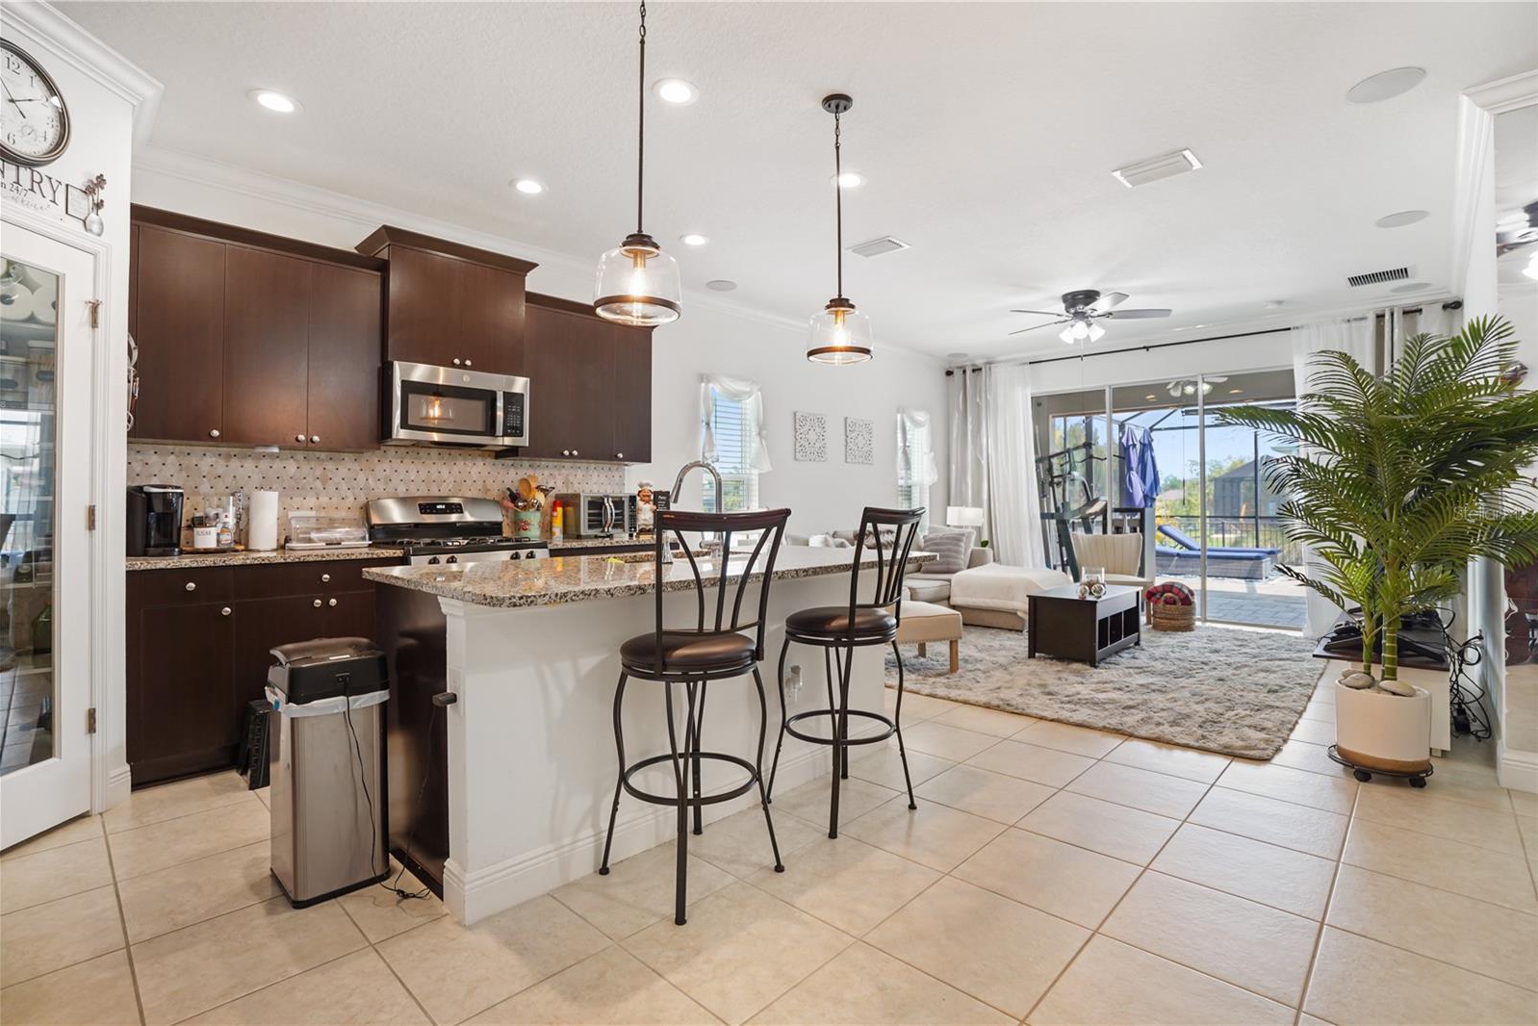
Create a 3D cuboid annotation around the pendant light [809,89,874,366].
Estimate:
[{"bbox_3d":[0.297,-1.192,2.889,0.270,1.100,0.270,0,0,0],"label":"pendant light"}]

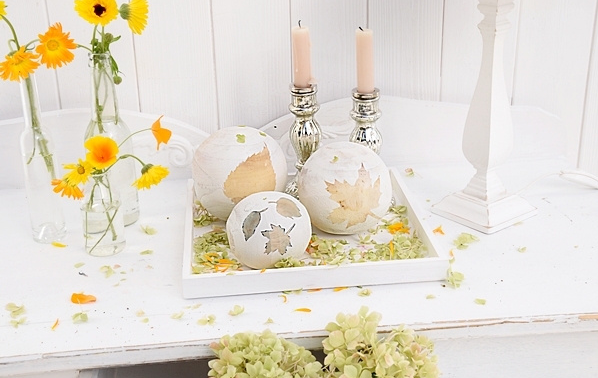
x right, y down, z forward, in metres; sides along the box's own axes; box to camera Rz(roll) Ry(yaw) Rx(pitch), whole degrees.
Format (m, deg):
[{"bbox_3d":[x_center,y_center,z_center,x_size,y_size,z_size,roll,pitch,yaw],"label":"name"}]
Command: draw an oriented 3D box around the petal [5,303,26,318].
[{"bbox_3d":[-0.311,0.133,0.948,0.023,0.007,0.019,-1,23,0],"label":"petal"}]

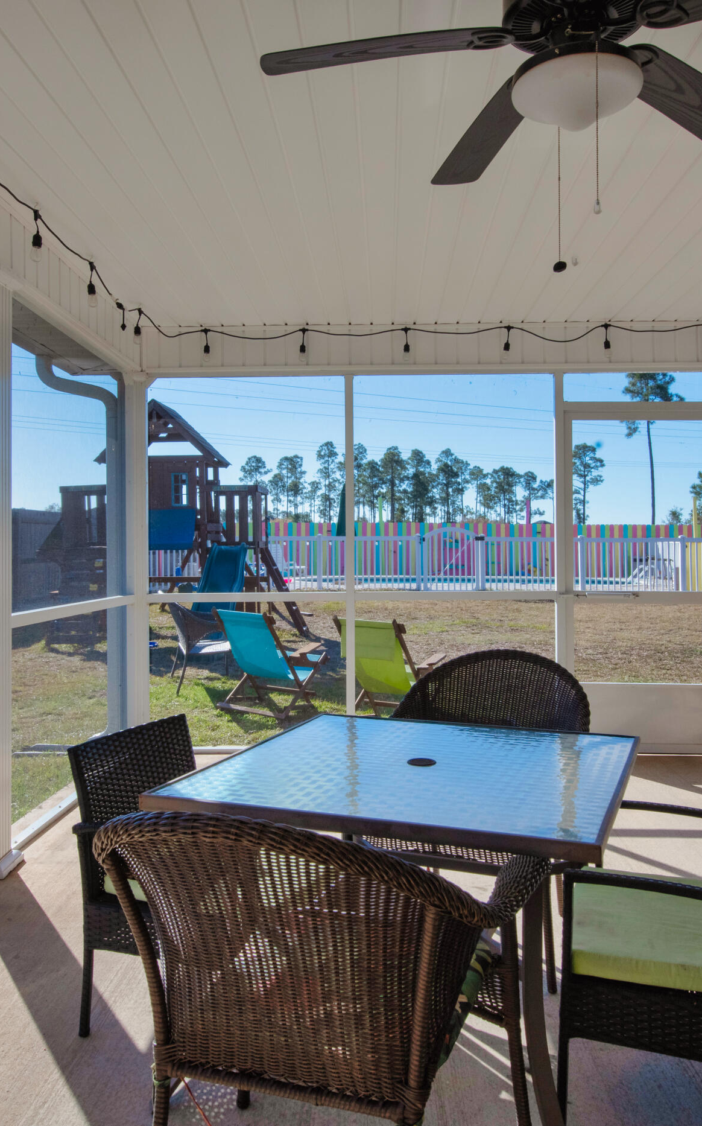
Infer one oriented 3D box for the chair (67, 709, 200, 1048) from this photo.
[{"bbox_3d":[-0.340,0.834,2.215,0.580,0.750,0.530,1,1,24],"label":"chair"}]

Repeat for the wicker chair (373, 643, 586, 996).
[{"bbox_3d":[0.420,0.754,2.722,0.600,0.885,0.620,0,1,20],"label":"wicker chair"}]

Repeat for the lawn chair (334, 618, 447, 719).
[{"bbox_3d":[0.325,0.801,6.780,0.640,0.800,0.860,1,2,34],"label":"lawn chair"}]

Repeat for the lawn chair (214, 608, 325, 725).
[{"bbox_3d":[-0.630,0.796,7.050,0.640,0.800,0.860,1,2,39],"label":"lawn chair"}]

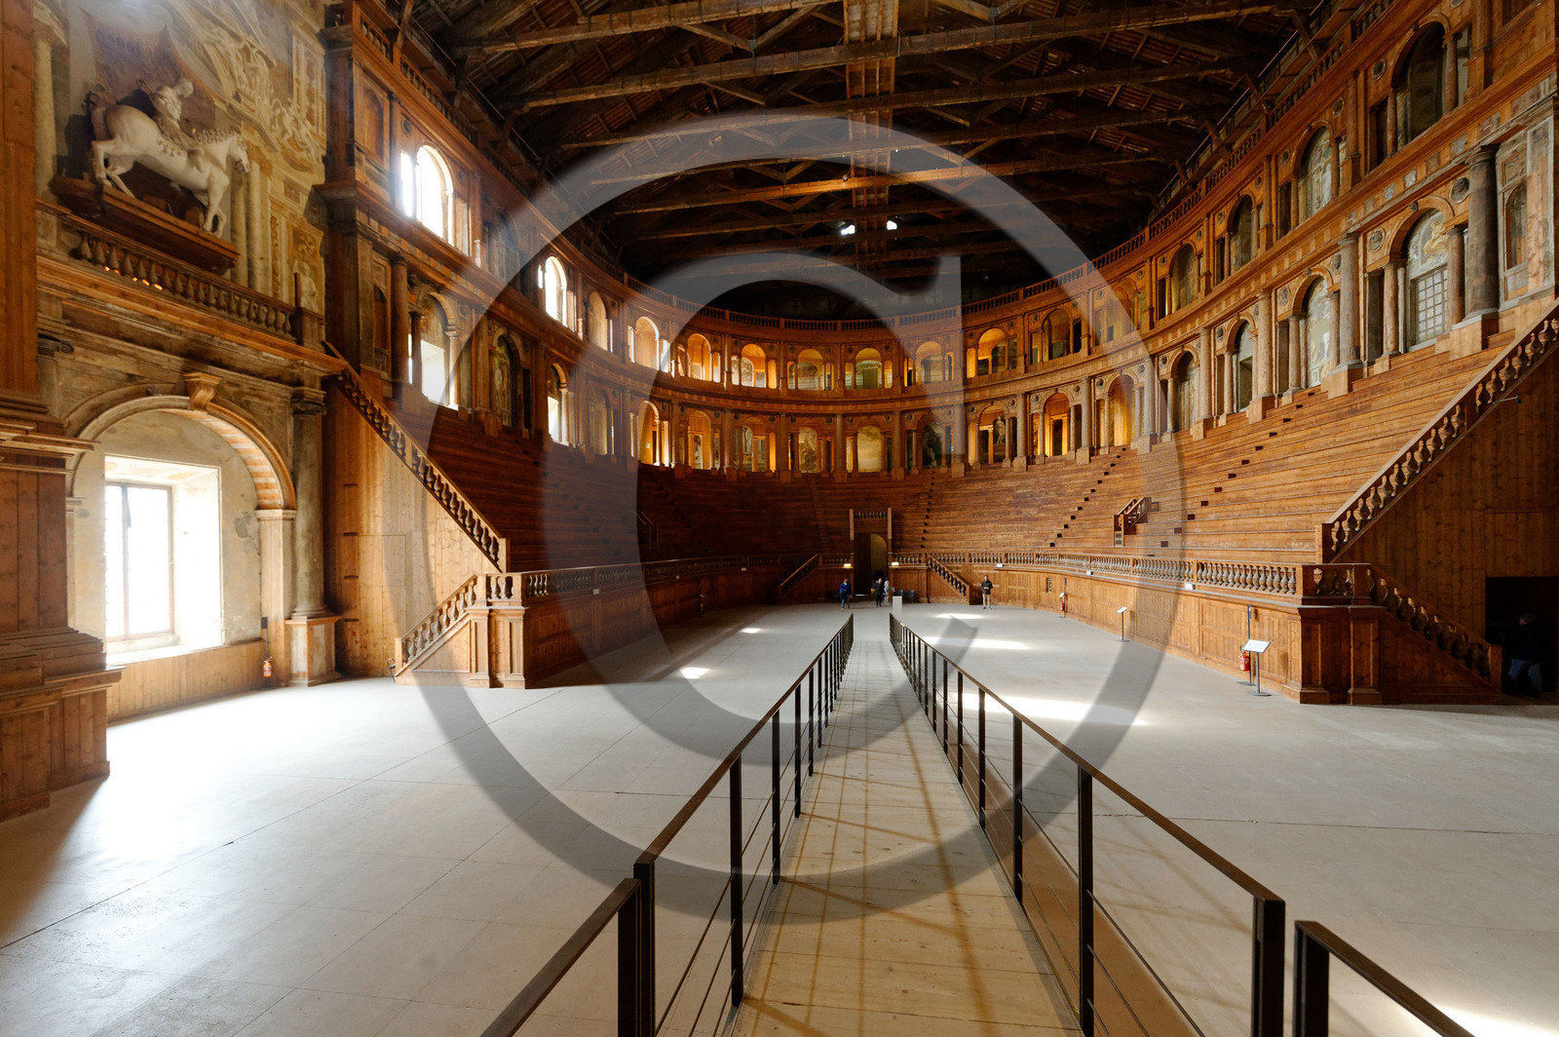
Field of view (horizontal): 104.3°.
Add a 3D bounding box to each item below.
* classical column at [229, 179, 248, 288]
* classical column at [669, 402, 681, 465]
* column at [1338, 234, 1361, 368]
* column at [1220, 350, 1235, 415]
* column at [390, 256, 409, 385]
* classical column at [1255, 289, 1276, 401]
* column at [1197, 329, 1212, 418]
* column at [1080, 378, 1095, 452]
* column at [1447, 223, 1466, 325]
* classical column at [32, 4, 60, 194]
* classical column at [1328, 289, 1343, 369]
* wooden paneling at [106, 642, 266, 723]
[{"bbox_3d":[-12.532,-6.733,14.100,0.320,2.750,0.400,0,-2,10],"label":"classical column"},{"bbox_3d":[-6.589,-5.288,38.325,0.600,3.900,0.600,0,-2,-41],"label":"classical column"},{"bbox_3d":[17.040,-6.522,18.109,0.600,3.900,0.600,-1,-1,9],"label":"column"},{"bbox_3d":[18.712,-5.661,25.300,0.470,2.660,0.470,0,-2,10],"label":"column"},{"bbox_3d":[-11.904,-6.195,18.976,0.600,3.900,0.600,-1,-1,9],"label":"column"},{"bbox_3d":[17.752,-6.346,22.073,0.600,3.900,0.600,-1,-1,9],"label":"classical column"},{"bbox_3d":[18.199,-6.183,25.898,0.600,3.900,0.600,-1,-1,5],"label":"column"},{"bbox_3d":[17.233,-5.779,33.900,0.760,4.050,0.760,2,-3,-41],"label":"column"},{"bbox_3d":[16.719,-5.956,14.942,0.400,2.574,0.400,-1,-1,9],"label":"column"},{"bbox_3d":[-13.096,-7.469,10.800,0.340,3.350,0.420,0,-2,10],"label":"classical column"},{"bbox_3d":[17.294,-5.815,18.842,0.400,2.574,0.400,-1,-1,9],"label":"classical column"},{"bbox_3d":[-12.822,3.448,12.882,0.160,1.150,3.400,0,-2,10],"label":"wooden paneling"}]

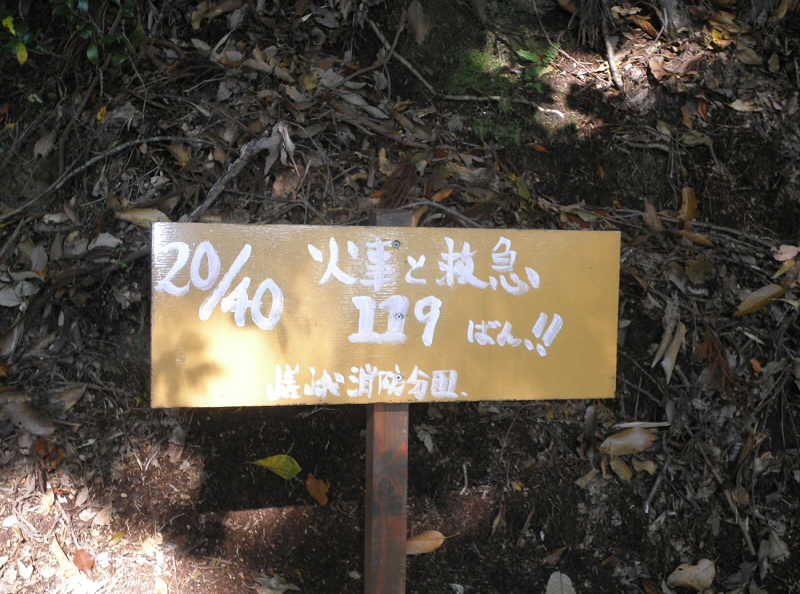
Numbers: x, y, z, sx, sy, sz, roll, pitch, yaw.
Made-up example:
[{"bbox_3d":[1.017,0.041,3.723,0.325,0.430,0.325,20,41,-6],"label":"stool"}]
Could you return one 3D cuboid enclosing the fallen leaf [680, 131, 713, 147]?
[{"bbox_3d":[0.497,-0.264,1.735,0.051,0.027,0.014,6,-27,3],"label":"fallen leaf"}]

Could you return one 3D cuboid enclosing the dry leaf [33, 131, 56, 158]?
[{"bbox_3d":[-0.656,-0.283,1.927,0.030,0.071,0.010,11,-36,8],"label":"dry leaf"}]

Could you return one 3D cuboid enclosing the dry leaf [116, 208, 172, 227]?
[{"bbox_3d":[-0.413,-0.130,1.664,0.094,0.035,0.018,8,-27,4],"label":"dry leaf"}]

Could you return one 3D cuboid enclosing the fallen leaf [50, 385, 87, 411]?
[{"bbox_3d":[-0.495,0.149,1.567,0.056,0.011,0.029,-36,61,-24],"label":"fallen leaf"}]

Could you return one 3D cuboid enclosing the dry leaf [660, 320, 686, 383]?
[{"bbox_3d":[0.453,0.088,1.703,0.019,0.124,0.018,21,-31,5],"label":"dry leaf"}]

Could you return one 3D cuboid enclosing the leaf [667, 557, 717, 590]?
[{"bbox_3d":[0.426,0.400,1.512,0.086,0.033,0.018,-15,-27,-17],"label":"leaf"}]

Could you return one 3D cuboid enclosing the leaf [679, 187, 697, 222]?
[{"bbox_3d":[0.518,-0.170,1.868,0.028,0.077,0.018,11,-32,-2],"label":"leaf"}]

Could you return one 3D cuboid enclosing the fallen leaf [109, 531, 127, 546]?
[{"bbox_3d":[-0.385,0.329,1.417,0.029,0.007,0.011,-33,60,-22],"label":"fallen leaf"}]

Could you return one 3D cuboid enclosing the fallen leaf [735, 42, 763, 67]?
[{"bbox_3d":[0.612,-0.432,1.820,0.033,0.061,0.014,-38,-21,-17],"label":"fallen leaf"}]

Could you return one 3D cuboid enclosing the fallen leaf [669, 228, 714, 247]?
[{"bbox_3d":[0.513,-0.104,1.829,0.086,0.020,0.015,18,-32,2],"label":"fallen leaf"}]

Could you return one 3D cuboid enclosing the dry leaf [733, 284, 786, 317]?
[{"bbox_3d":[0.616,0.005,1.778,0.126,0.024,0.018,-25,-24,-21],"label":"dry leaf"}]

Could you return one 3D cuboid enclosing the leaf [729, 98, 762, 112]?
[{"bbox_3d":[0.663,-0.365,1.995,0.068,0.034,0.010,7,-37,5],"label":"leaf"}]

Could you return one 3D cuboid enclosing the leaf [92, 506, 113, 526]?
[{"bbox_3d":[-0.415,0.302,1.448,0.019,0.035,0.010,38,-21,17],"label":"leaf"}]

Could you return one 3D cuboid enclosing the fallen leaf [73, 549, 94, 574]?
[{"bbox_3d":[-0.421,0.355,1.395,0.025,0.038,0.007,-17,-35,-12],"label":"fallen leaf"}]

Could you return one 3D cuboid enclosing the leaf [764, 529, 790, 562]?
[{"bbox_3d":[0.519,0.339,1.425,0.036,0.046,0.018,-7,-27,-4],"label":"leaf"}]

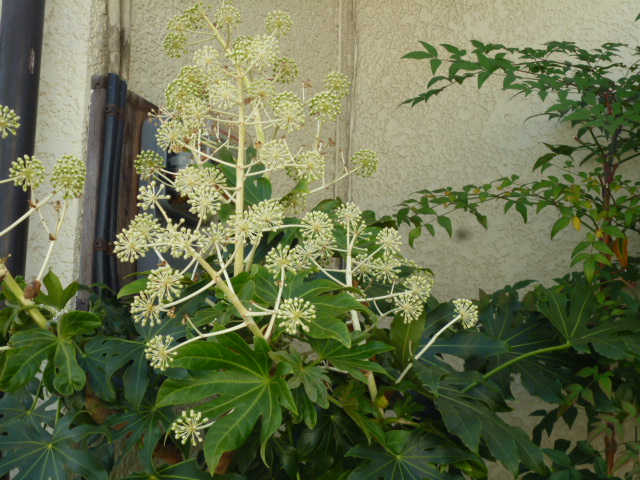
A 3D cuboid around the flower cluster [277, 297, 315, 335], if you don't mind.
[{"bbox_3d":[-0.032,0.099,1.890,0.050,0.050,0.047,2,-11,0],"label":"flower cluster"}]

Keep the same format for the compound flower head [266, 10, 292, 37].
[{"bbox_3d":[-0.058,-0.309,2.060,0.037,0.037,0.036,2,-12,0],"label":"compound flower head"}]

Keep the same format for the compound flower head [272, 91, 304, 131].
[{"bbox_3d":[-0.043,-0.176,1.960,0.043,0.054,0.043,2,-12,-1],"label":"compound flower head"}]

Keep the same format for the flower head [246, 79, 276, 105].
[{"bbox_3d":[-0.080,-0.201,1.960,0.041,0.038,0.039,3,-12,-3],"label":"flower head"}]

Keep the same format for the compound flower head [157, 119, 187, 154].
[{"bbox_3d":[-0.199,-0.141,1.950,0.043,0.046,0.043,3,-12,-6],"label":"compound flower head"}]

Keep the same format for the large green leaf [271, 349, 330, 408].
[{"bbox_3d":[-0.026,0.185,1.930,0.080,0.078,0.060,2,-11,0],"label":"large green leaf"}]

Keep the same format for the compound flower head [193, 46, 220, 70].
[{"bbox_3d":[-0.157,-0.252,2.000,0.039,0.033,0.036,3,-12,-5],"label":"compound flower head"}]

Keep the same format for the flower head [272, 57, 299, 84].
[{"bbox_3d":[-0.049,-0.239,2.030,0.037,0.039,0.037,3,-12,-2],"label":"flower head"}]

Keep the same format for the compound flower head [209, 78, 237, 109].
[{"bbox_3d":[-0.135,-0.205,2.020,0.042,0.042,0.040,2,-11,0],"label":"compound flower head"}]

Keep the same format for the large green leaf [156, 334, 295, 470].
[{"bbox_3d":[-0.123,0.212,1.880,0.180,0.172,0.120,2,-11,0],"label":"large green leaf"}]

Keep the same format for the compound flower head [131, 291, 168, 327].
[{"bbox_3d":[-0.227,0.091,1.920,0.051,0.048,0.047,2,-11,0],"label":"compound flower head"}]

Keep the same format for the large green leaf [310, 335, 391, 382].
[{"bbox_3d":[0.043,0.162,1.970,0.112,0.059,0.075,2,-12,0],"label":"large green leaf"}]

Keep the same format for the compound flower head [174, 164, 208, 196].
[{"bbox_3d":[-0.176,-0.082,1.980,0.046,0.045,0.044,2,-12,0],"label":"compound flower head"}]

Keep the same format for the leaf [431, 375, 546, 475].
[{"bbox_3d":[0.236,0.260,2.030,0.161,0.132,0.090,2,-12,0],"label":"leaf"}]

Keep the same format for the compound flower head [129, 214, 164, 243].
[{"bbox_3d":[-0.236,-0.017,1.950,0.045,0.042,0.042,2,-12,0],"label":"compound flower head"}]

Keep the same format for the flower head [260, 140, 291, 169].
[{"bbox_3d":[-0.061,-0.117,1.980,0.046,0.045,0.044,2,-12,0],"label":"flower head"}]

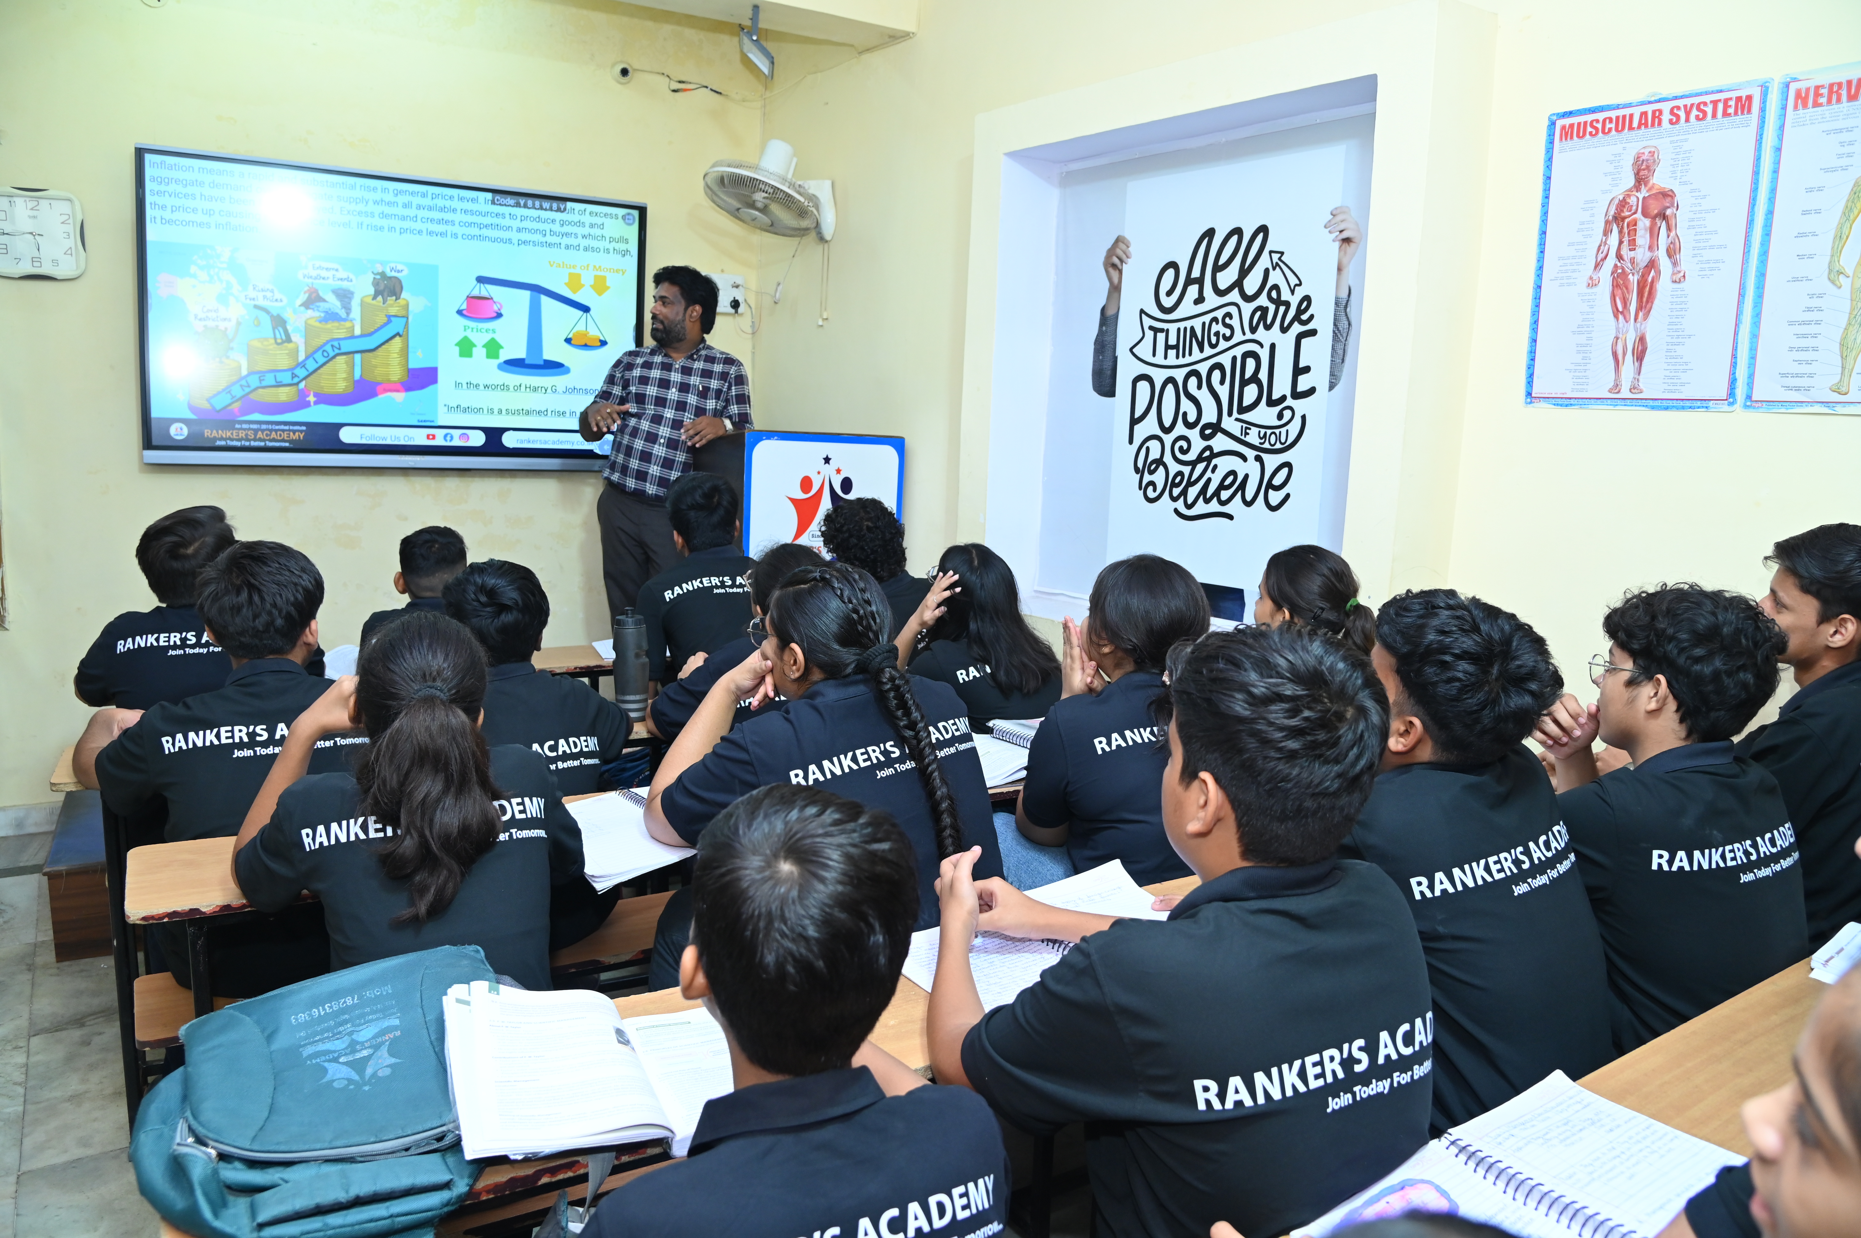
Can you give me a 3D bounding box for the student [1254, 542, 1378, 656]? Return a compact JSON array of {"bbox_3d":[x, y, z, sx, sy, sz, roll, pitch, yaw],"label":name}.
[{"bbox_3d":[0.633,0.477,2.534,0.450,1.180,0.680,-4,11,-37],"label":"student"}]

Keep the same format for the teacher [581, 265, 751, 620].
[{"bbox_3d":[-0.851,-0.249,3.969,0.540,1.733,0.380,2,6,-4],"label":"teacher"}]

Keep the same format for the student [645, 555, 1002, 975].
[{"bbox_3d":[-0.187,0.488,1.992,0.520,1.176,0.730,-2,7,-38],"label":"student"}]

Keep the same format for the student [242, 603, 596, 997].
[{"bbox_3d":[-0.726,0.530,1.709,0.500,1.105,0.710,-2,7,-36],"label":"student"}]

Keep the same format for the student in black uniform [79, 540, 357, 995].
[{"bbox_3d":[-1.183,0.433,2.173,0.520,1.210,0.700,-3,10,-34],"label":"student in black uniform"}]

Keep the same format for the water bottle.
[{"bbox_3d":[-0.637,0.101,2.632,0.078,0.246,0.078,-3,10,-34],"label":"water bottle"}]

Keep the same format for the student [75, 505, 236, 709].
[{"bbox_3d":[-1.596,0.342,2.647,0.500,1.210,0.700,-3,10,-34],"label":"student"}]

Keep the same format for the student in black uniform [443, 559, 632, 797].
[{"bbox_3d":[-0.779,0.455,2.265,0.480,1.139,0.710,-2,7,-35],"label":"student in black uniform"}]

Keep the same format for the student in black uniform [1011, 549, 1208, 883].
[{"bbox_3d":[0.279,0.471,2.280,0.480,1.192,0.710,-2,7,-38],"label":"student in black uniform"}]

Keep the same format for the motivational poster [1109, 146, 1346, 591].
[{"bbox_3d":[0.733,-0.602,3.150,0.010,1.110,0.700,-4,11,-37],"label":"motivational poster"}]

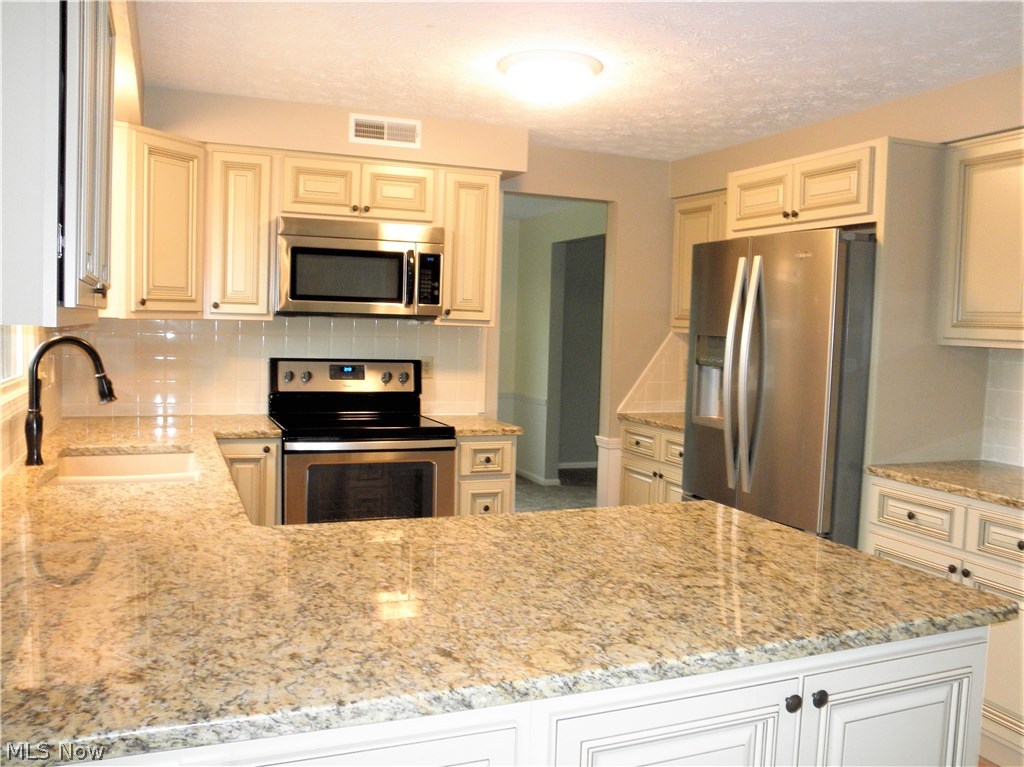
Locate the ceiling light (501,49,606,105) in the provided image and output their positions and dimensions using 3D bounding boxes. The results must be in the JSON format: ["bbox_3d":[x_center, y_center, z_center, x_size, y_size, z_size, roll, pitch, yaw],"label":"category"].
[{"bbox_3d":[0.138,-1.114,3.036,0.380,0.120,0.380,2,5,0],"label":"ceiling light"}]

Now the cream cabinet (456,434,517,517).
[{"bbox_3d":[-0.241,0.658,4.205,0.313,0.877,0.585,0,5,-23],"label":"cream cabinet"}]

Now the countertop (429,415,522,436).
[{"bbox_3d":[-0.221,0.204,4.163,0.340,0.035,0.600,0,5,-23],"label":"countertop"}]

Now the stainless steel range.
[{"bbox_3d":[-0.726,0.501,3.940,0.763,1.198,0.650,0,5,-23],"label":"stainless steel range"}]

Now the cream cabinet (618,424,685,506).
[{"bbox_3d":[1.061,0.670,4.627,0.610,0.877,0.820,0,5,-23],"label":"cream cabinet"}]

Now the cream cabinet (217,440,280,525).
[{"bbox_3d":[-1.247,0.657,3.781,0.310,0.877,0.585,0,5,-23],"label":"cream cabinet"}]

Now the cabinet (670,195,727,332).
[{"bbox_3d":[1.260,-0.654,4.576,0.305,0.773,0.840,0,5,-23],"label":"cabinet"}]

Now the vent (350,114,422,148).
[{"bbox_3d":[-0.588,-1.186,3.894,0.342,0.133,0.030,0,5,-23],"label":"vent"}]

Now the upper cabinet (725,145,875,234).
[{"bbox_3d":[1.462,-0.795,3.602,0.630,0.305,0.900,0,5,-23],"label":"upper cabinet"}]

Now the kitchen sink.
[{"bbox_3d":[-1.277,0.396,2.734,0.450,0.210,0.740,0,5,-23],"label":"kitchen sink"}]

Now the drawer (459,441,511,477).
[{"bbox_3d":[-0.199,0.336,4.122,0.265,0.160,0.455,0,5,-23],"label":"drawer"}]

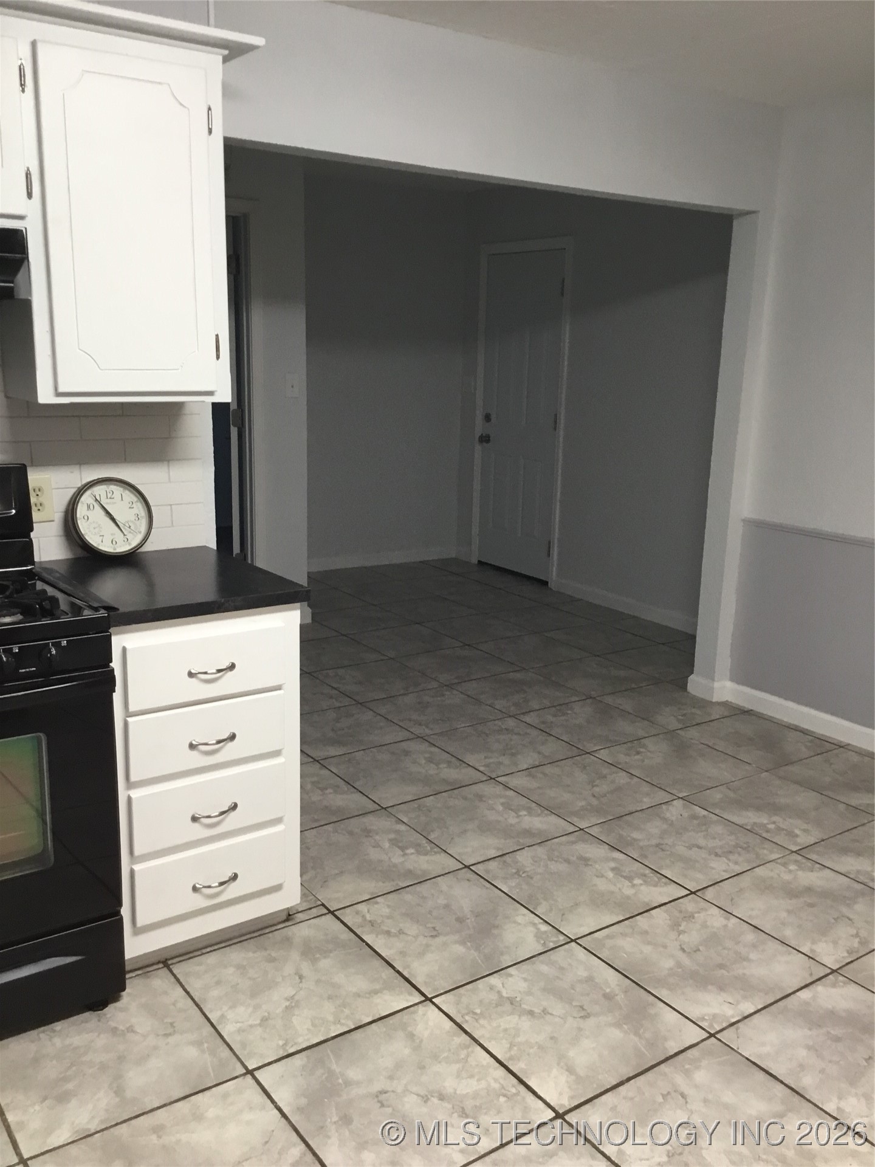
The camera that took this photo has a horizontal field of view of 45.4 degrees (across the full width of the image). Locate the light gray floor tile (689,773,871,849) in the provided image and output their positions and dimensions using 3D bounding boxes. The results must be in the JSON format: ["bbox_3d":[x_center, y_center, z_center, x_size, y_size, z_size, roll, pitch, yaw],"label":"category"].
[{"bbox_3d":[1.153,0.762,3.526,0.451,0.012,0.451,-7,16,-35],"label":"light gray floor tile"}]

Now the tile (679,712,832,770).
[{"bbox_3d":[1.265,0.622,4.156,0.450,0.010,0.450,-7,16,-35],"label":"tile"}]

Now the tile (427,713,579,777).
[{"bbox_3d":[0.254,0.624,3.988,0.452,0.012,0.452,-7,16,-35],"label":"tile"}]

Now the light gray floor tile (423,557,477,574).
[{"bbox_3d":[0.126,-0.118,7.159,0.319,0.012,0.452,-7,16,-35],"label":"light gray floor tile"}]

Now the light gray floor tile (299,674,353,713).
[{"bbox_3d":[-0.645,0.488,4.464,0.449,0.012,0.449,-7,16,-35],"label":"light gray floor tile"}]

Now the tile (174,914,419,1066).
[{"bbox_3d":[-0.338,0.956,2.498,0.449,0.012,0.449,-7,16,-35],"label":"tile"}]

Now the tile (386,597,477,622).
[{"bbox_3d":[-0.048,0.157,5.952,0.451,0.012,0.451,-7,16,-35],"label":"tile"}]

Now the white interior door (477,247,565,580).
[{"bbox_3d":[0.545,-1.076,6.680,0.064,2.098,0.862,-7,16,-35],"label":"white interior door"}]

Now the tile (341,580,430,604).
[{"bbox_3d":[-0.315,0.064,6.327,0.449,0.012,0.449,-7,16,-35],"label":"tile"}]

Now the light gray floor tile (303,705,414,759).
[{"bbox_3d":[-0.381,0.579,4.102,0.450,0.010,0.450,-7,16,-35],"label":"light gray floor tile"}]

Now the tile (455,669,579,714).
[{"bbox_3d":[0.365,0.485,4.621,0.449,0.012,0.449,-7,16,-35],"label":"tile"}]

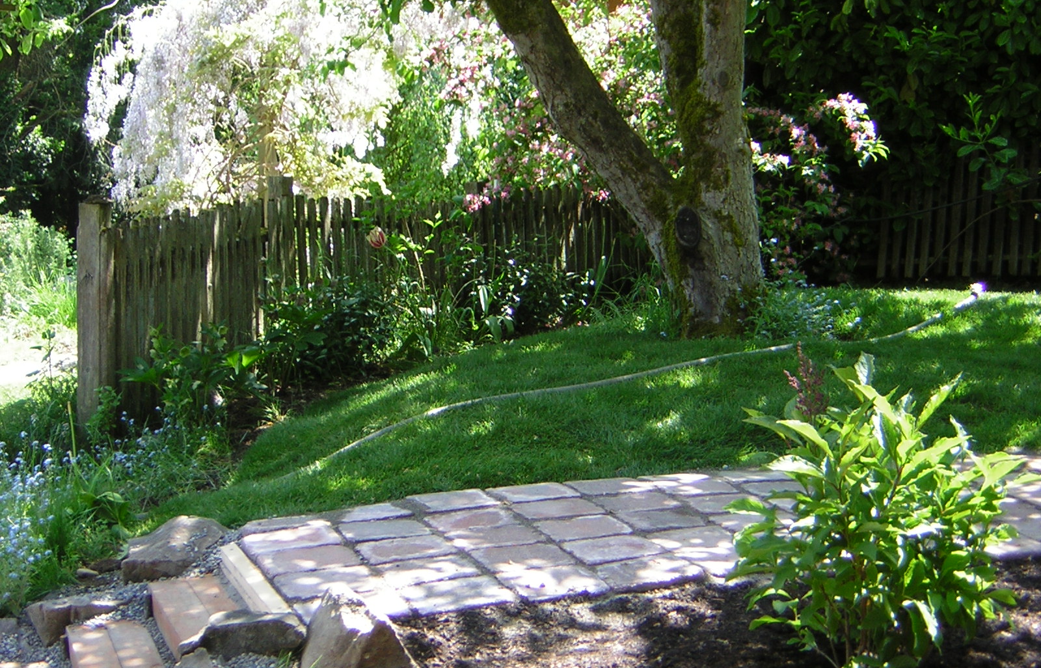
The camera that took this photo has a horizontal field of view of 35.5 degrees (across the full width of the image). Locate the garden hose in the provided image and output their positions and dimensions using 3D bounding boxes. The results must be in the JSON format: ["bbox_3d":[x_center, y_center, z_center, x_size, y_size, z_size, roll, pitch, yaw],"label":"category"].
[{"bbox_3d":[0.690,0.103,6.070,3.550,0.210,0.300,-7,14,-36],"label":"garden hose"}]

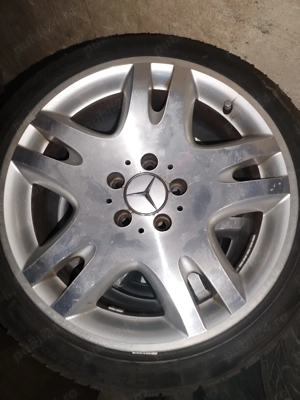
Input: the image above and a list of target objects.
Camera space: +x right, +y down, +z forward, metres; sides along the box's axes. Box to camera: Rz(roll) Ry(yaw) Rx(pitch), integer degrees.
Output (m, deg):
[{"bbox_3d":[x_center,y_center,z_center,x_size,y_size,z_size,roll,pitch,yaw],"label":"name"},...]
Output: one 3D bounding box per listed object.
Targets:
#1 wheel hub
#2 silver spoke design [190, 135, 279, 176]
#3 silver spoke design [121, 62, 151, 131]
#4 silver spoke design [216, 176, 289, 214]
[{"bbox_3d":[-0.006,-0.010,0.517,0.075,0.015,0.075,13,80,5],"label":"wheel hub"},{"bbox_3d":[0.146,-0.073,0.520,0.136,0.030,0.049,-12,79,8],"label":"silver spoke design"},{"bbox_3d":[-0.022,-0.182,0.546,0.047,0.030,0.119,3,87,3],"label":"silver spoke design"},{"bbox_3d":[0.170,-0.006,0.505,0.115,0.030,0.047,-8,79,9],"label":"silver spoke design"}]

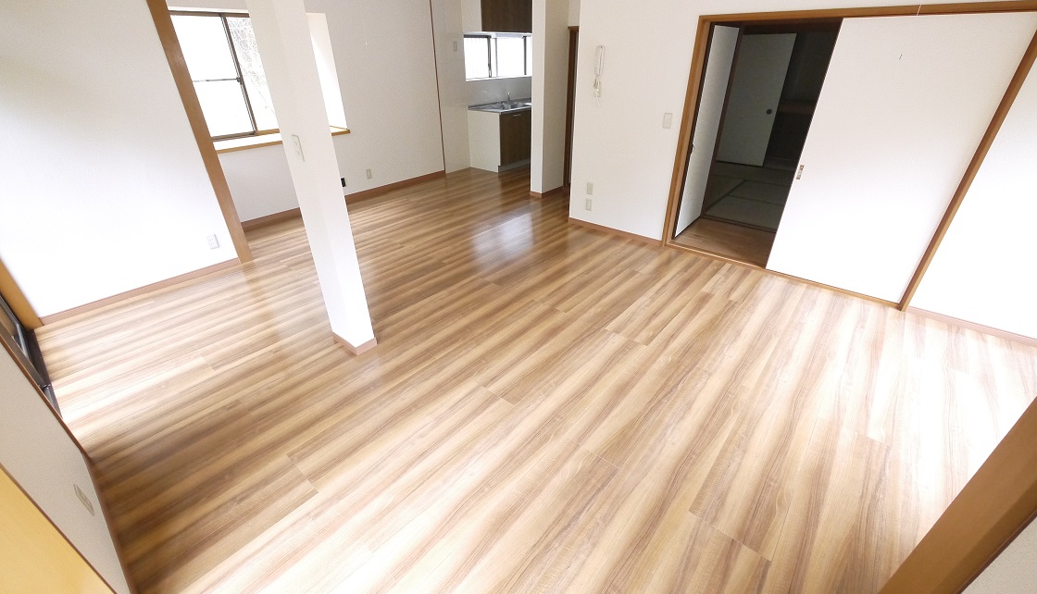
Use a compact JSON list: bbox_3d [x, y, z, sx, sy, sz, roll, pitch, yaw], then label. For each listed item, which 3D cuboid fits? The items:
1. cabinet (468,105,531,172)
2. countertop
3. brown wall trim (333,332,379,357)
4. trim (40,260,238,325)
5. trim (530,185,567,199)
[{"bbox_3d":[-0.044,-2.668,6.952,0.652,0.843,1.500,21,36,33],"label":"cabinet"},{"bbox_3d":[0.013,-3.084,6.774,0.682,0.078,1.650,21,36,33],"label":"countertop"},{"bbox_3d":[-1.020,0.259,2.609,0.271,0.061,0.144,21,36,33],"label":"brown wall trim"},{"bbox_3d":[-2.799,-0.075,3.220,0.018,0.060,1.241,21,36,33],"label":"trim"},{"bbox_3d":[0.375,-1.396,5.512,0.189,0.062,0.485,21,36,33],"label":"trim"}]

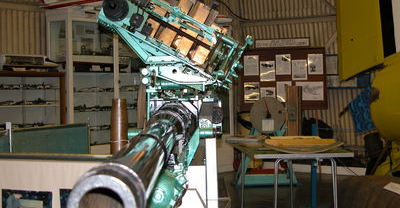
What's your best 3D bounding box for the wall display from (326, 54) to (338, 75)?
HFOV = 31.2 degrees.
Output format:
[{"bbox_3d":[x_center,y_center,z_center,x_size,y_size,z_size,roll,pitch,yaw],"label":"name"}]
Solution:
[{"bbox_3d":[1.946,-0.573,10.500,0.200,0.290,0.020,0,1,26],"label":"wall display"}]

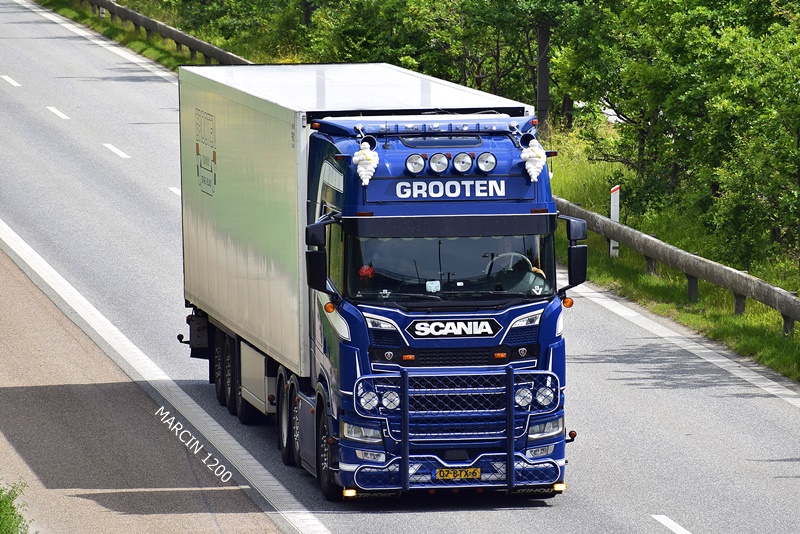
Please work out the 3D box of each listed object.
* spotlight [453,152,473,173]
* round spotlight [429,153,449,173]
[{"bbox_3d":[0.662,-1.090,76.908,0.210,0.210,0.130,-1,4,-7],"label":"spotlight"},{"bbox_3d":[0.408,-1.094,77.004,0.210,0.210,0.110,-1,4,-7],"label":"round spotlight"}]

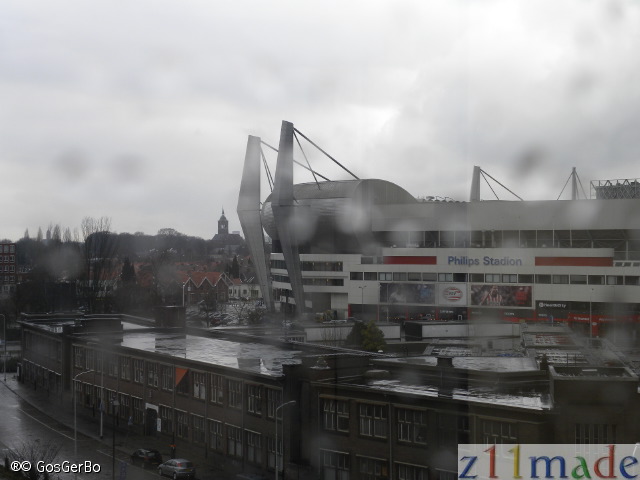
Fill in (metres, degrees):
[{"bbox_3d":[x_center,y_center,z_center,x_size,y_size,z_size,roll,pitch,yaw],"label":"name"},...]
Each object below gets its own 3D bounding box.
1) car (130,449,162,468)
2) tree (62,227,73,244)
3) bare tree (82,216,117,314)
[{"bbox_3d":[-15.048,18.775,105.507,1.680,1.430,3.850,0,-1,-29],"label":"car"},{"bbox_3d":[-97.217,8.816,470.137,4.200,28.000,4.200,0,-1,0],"label":"tree"},{"bbox_3d":[-60.770,7.552,335.138,9.800,28.100,9.800,0,-1,0],"label":"bare tree"}]

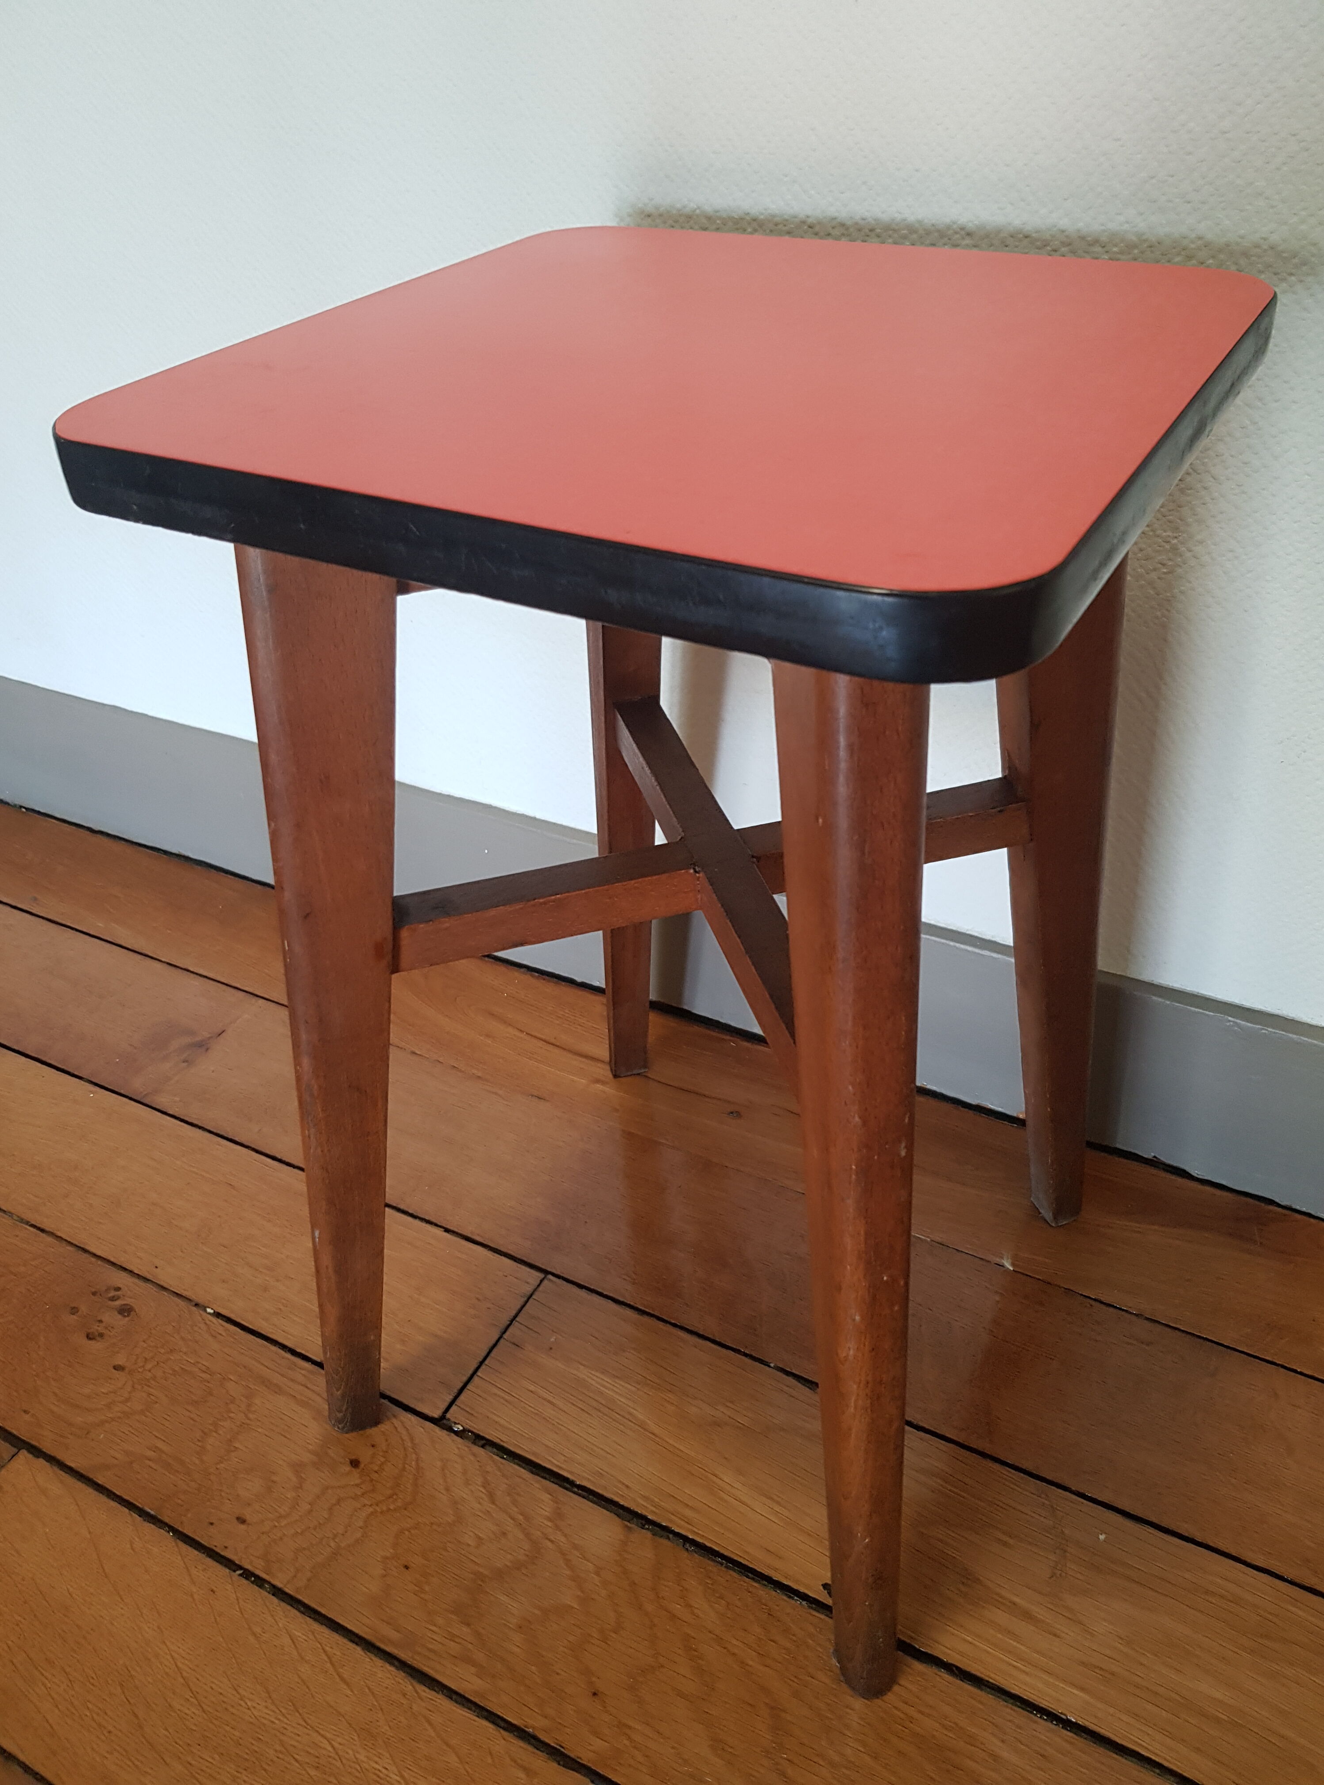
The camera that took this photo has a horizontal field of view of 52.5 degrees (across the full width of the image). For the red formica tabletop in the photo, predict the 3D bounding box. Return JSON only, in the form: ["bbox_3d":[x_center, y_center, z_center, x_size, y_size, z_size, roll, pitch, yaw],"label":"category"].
[{"bbox_3d":[0.014,-0.155,0.405,0.281,0.021,0.281,17,41,25],"label":"red formica tabletop"}]

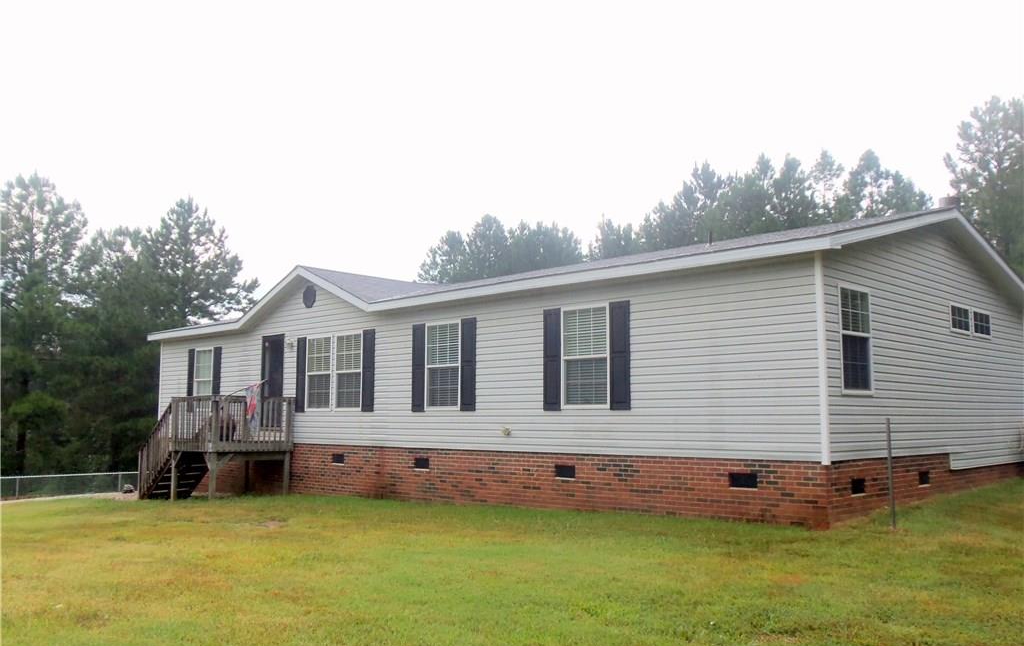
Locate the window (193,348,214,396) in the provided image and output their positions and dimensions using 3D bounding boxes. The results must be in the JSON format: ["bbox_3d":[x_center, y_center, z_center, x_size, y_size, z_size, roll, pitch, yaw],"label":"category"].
[{"bbox_3d":[-7.578,1.382,20.321,0.890,1.520,0.090,-6,-9,41],"label":"window"}]

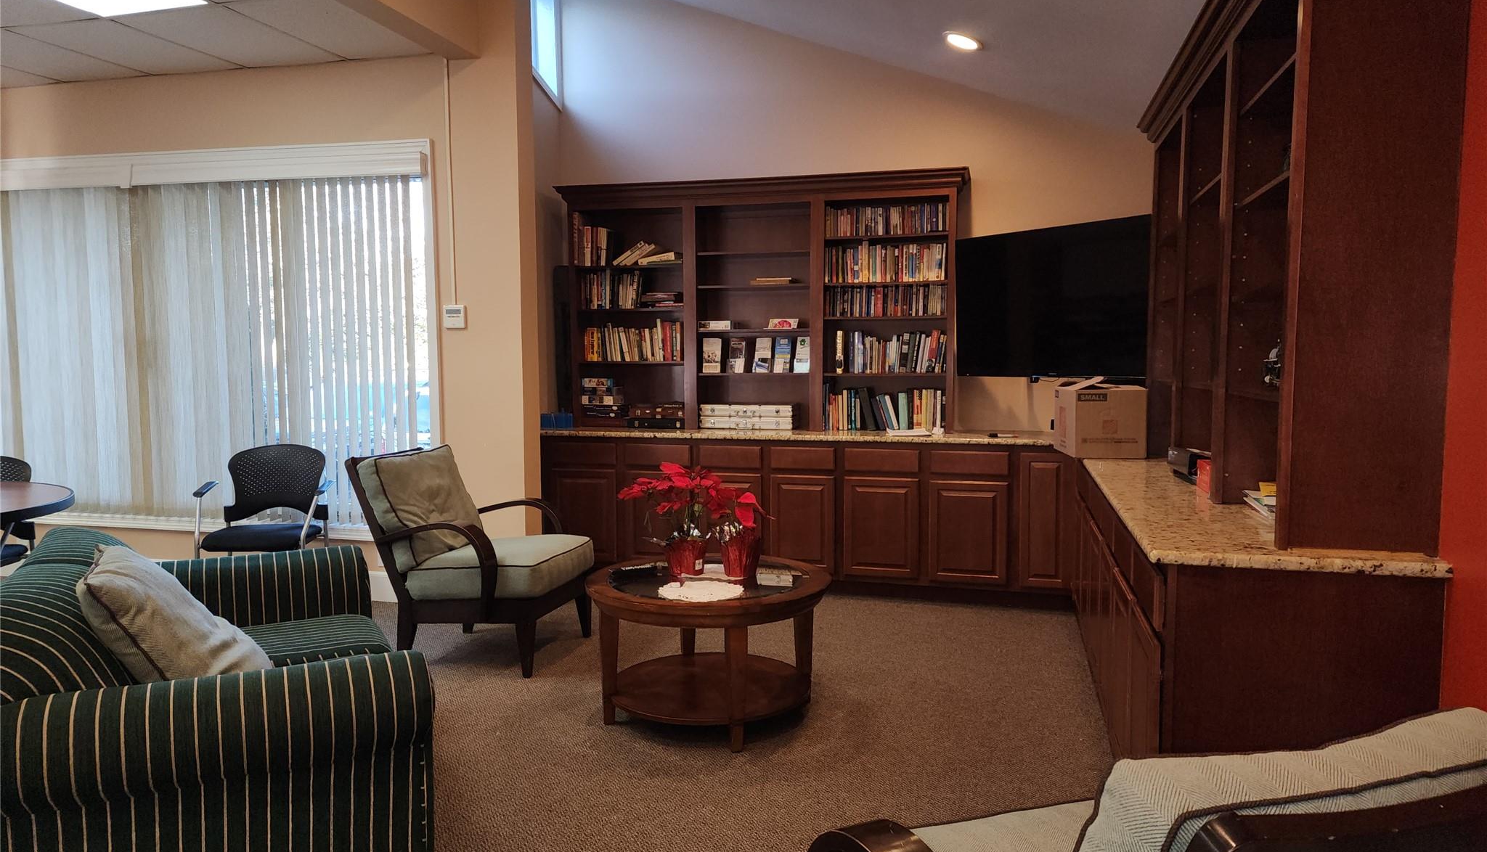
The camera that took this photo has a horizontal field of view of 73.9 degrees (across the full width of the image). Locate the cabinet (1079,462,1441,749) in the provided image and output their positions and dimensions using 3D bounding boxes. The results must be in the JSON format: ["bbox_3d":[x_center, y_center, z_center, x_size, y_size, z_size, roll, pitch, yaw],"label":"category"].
[{"bbox_3d":[1.653,0.642,3.748,0.620,0.895,3.170,1,4,15],"label":"cabinet"}]

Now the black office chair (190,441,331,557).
[{"bbox_3d":[-2.449,0.565,5.125,0.610,0.870,0.570,-1,4,-7],"label":"black office chair"}]

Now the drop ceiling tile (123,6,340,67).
[{"bbox_3d":[-2.530,-1.915,4.897,0.610,0.020,0.830,1,4,15],"label":"drop ceiling tile"}]

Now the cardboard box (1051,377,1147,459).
[{"bbox_3d":[1.663,-0.031,4.624,0.310,0.330,0.410,1,4,8],"label":"cardboard box"}]

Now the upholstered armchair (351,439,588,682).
[{"bbox_3d":[-1.212,0.584,4.531,0.900,0.910,0.700,1,4,13],"label":"upholstered armchair"}]

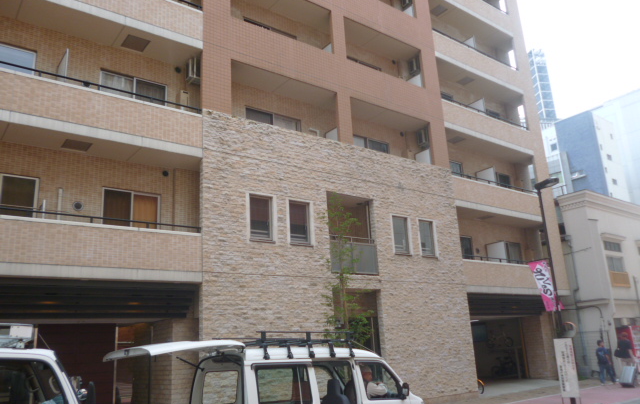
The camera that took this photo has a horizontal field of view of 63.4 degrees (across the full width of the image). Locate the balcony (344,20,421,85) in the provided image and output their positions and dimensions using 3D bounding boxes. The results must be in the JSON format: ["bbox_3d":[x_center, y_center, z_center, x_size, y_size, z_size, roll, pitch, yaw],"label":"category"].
[{"bbox_3d":[2.011,-5.019,18.489,3.800,1.567,1.100,9,-19,-37],"label":"balcony"}]

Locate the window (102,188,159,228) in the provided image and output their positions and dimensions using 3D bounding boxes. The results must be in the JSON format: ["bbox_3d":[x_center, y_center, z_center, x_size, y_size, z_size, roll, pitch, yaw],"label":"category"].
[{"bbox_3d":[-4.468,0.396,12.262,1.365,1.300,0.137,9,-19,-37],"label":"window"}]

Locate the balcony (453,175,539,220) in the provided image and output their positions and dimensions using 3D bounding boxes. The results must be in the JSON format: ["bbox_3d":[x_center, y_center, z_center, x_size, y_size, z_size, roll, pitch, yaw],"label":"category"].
[{"bbox_3d":[6.740,0.054,20.655,5.709,1.172,1.100,9,-19,-37],"label":"balcony"}]

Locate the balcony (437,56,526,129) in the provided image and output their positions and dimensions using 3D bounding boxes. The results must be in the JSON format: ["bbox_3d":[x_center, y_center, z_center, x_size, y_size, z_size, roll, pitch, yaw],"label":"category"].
[{"bbox_3d":[6.491,-4.293,21.951,5.950,1.700,1.150,9,-19,-37],"label":"balcony"}]

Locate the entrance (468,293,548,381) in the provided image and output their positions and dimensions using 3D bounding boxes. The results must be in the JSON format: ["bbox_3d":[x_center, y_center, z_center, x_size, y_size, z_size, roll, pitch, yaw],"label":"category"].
[{"bbox_3d":[6.354,5.008,18.971,4.230,3.130,1.300,9,-19,-37],"label":"entrance"}]

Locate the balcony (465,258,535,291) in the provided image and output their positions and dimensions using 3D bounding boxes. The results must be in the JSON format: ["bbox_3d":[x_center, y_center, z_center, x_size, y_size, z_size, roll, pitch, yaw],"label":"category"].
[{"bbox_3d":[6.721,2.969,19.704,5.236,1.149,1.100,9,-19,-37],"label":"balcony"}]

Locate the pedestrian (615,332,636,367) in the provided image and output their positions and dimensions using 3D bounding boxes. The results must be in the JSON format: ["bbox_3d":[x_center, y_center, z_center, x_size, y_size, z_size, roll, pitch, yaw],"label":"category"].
[{"bbox_3d":[10.184,5.199,17.299,0.500,1.640,0.550,9,-19,-37],"label":"pedestrian"}]

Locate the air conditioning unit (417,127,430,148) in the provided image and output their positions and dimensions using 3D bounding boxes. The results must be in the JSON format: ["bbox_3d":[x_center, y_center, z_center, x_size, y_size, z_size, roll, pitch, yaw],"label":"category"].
[{"bbox_3d":[4.007,-2.362,19.401,0.780,0.550,0.300,9,-19,-37],"label":"air conditioning unit"}]

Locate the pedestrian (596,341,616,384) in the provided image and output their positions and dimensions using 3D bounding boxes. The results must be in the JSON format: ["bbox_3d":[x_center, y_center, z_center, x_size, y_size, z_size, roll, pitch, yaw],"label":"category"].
[{"bbox_3d":[9.642,5.449,17.680,0.500,1.420,0.500,9,-19,-37],"label":"pedestrian"}]

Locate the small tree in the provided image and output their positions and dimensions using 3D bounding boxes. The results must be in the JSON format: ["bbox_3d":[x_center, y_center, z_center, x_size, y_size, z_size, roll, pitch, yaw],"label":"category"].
[{"bbox_3d":[0.711,2.359,13.426,1.150,5.400,1.150,-3,-15,-1],"label":"small tree"}]

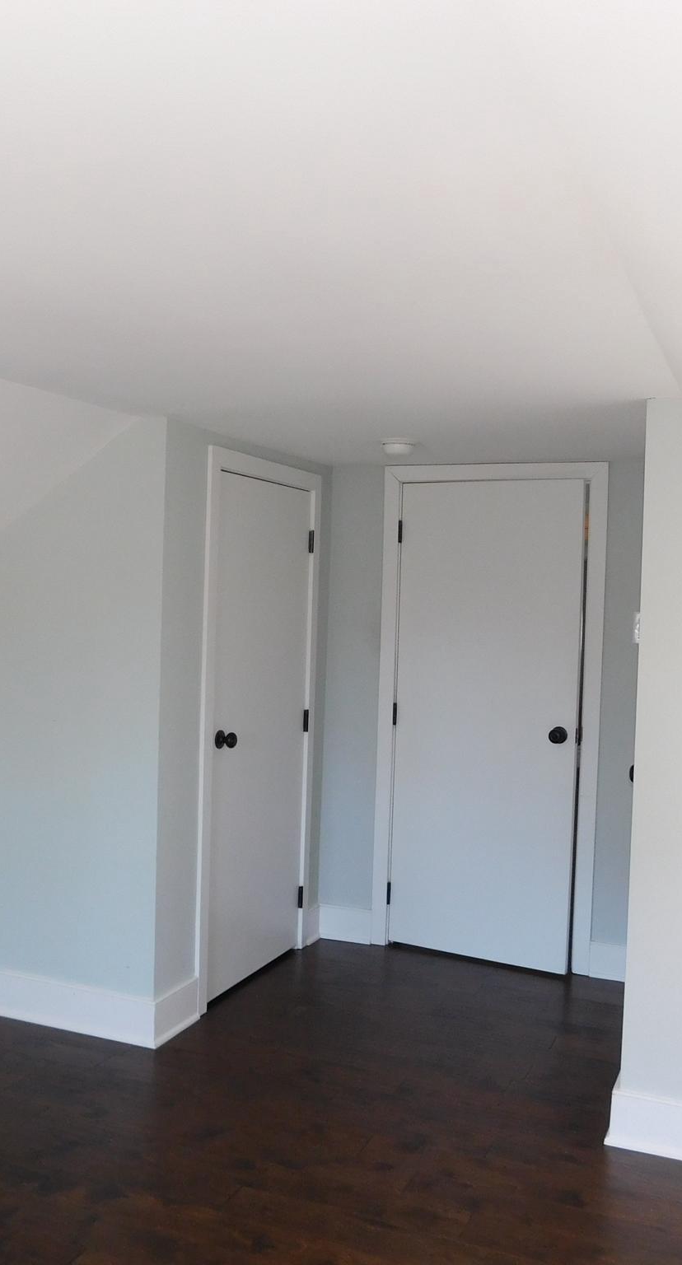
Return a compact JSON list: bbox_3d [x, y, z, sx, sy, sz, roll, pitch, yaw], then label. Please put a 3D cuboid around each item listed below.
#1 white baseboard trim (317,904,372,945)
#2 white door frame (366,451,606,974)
[{"bbox_3d":[0.024,1.216,4.677,0.221,0.143,0.025,2,2,23],"label":"white baseboard trim"},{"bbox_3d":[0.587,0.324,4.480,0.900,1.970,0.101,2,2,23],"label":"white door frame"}]

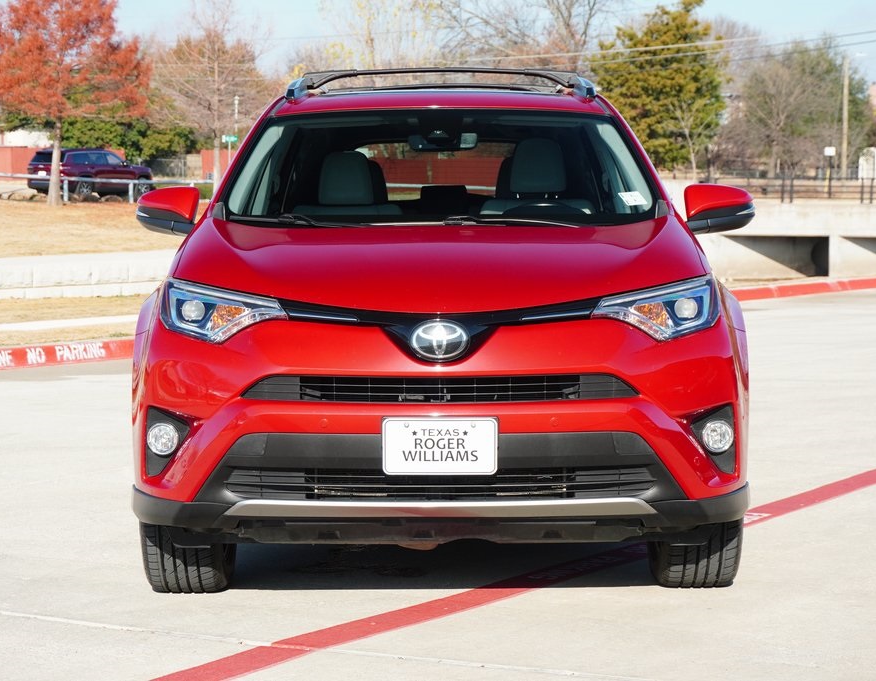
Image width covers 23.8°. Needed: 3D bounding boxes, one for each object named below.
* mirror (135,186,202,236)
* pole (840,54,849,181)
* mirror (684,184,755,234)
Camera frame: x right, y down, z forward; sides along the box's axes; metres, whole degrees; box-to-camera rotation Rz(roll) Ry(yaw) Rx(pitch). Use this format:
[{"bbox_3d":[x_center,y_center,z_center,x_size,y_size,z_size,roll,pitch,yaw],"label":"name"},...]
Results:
[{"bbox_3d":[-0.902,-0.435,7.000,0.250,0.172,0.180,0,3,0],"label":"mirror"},{"bbox_3d":[24.510,-13.436,125.000,0.300,7.591,0.300,0,3,0],"label":"pole"},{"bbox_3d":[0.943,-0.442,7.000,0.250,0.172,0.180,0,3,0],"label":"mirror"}]

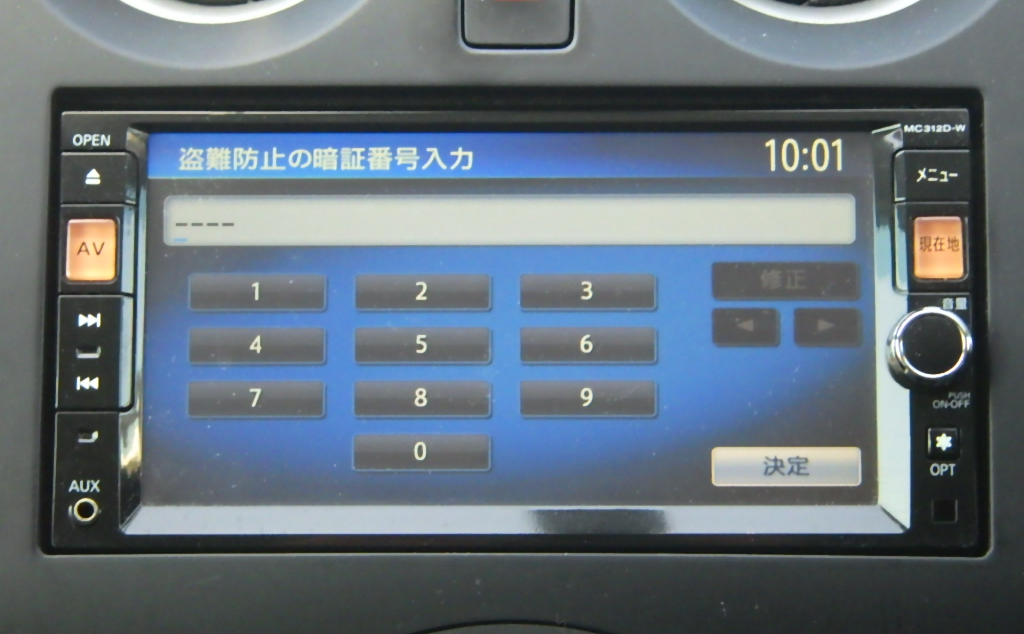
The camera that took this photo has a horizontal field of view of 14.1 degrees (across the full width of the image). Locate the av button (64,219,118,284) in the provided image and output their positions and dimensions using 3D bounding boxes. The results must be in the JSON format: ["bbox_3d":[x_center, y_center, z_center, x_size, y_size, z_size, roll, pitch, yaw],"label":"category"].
[{"bbox_3d":[-0.092,-0.014,0.904,0.011,0.014,0.003,0,-13,0],"label":"av button"}]

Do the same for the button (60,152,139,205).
[{"bbox_3d":[-0.090,-0.030,0.910,0.017,0.012,0.004,0,-13,0],"label":"button"}]

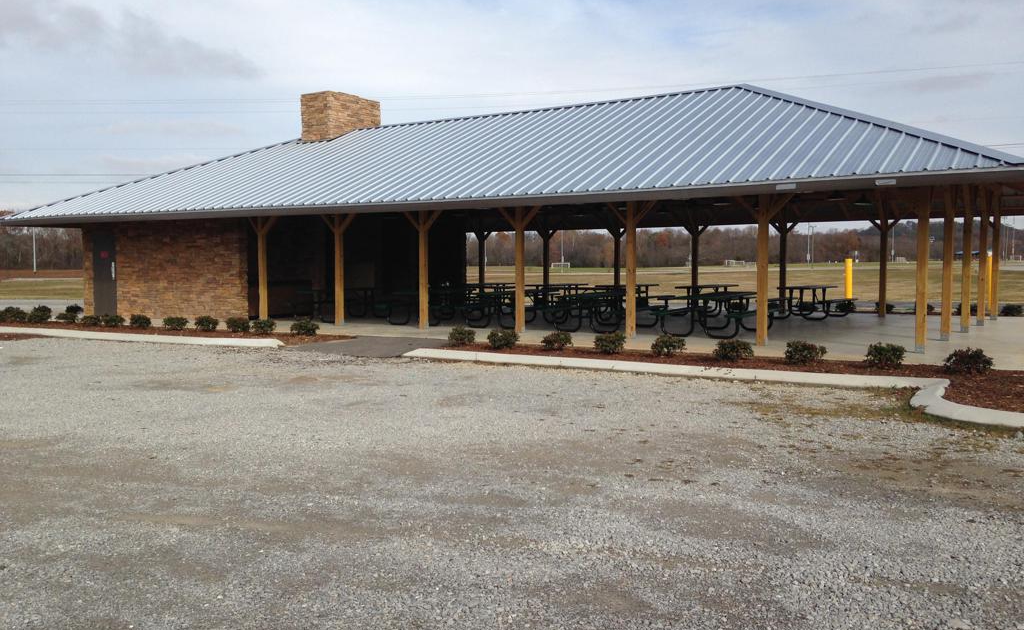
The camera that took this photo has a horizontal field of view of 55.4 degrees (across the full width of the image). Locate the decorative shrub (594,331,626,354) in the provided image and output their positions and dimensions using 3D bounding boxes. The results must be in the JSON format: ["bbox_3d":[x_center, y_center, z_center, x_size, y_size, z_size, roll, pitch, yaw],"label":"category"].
[{"bbox_3d":[1.565,0.446,15.529,0.491,0.328,0.470,0,3,0],"label":"decorative shrub"}]

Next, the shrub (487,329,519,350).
[{"bbox_3d":[-0.147,0.410,16.635,0.524,0.335,0.502,0,3,0],"label":"shrub"}]

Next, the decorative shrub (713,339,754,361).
[{"bbox_3d":[3.278,0.527,14.427,0.582,0.308,0.558,2,4,33],"label":"decorative shrub"}]

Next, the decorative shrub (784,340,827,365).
[{"bbox_3d":[4.172,0.535,13.849,0.585,0.332,0.561,2,4,33],"label":"decorative shrub"}]

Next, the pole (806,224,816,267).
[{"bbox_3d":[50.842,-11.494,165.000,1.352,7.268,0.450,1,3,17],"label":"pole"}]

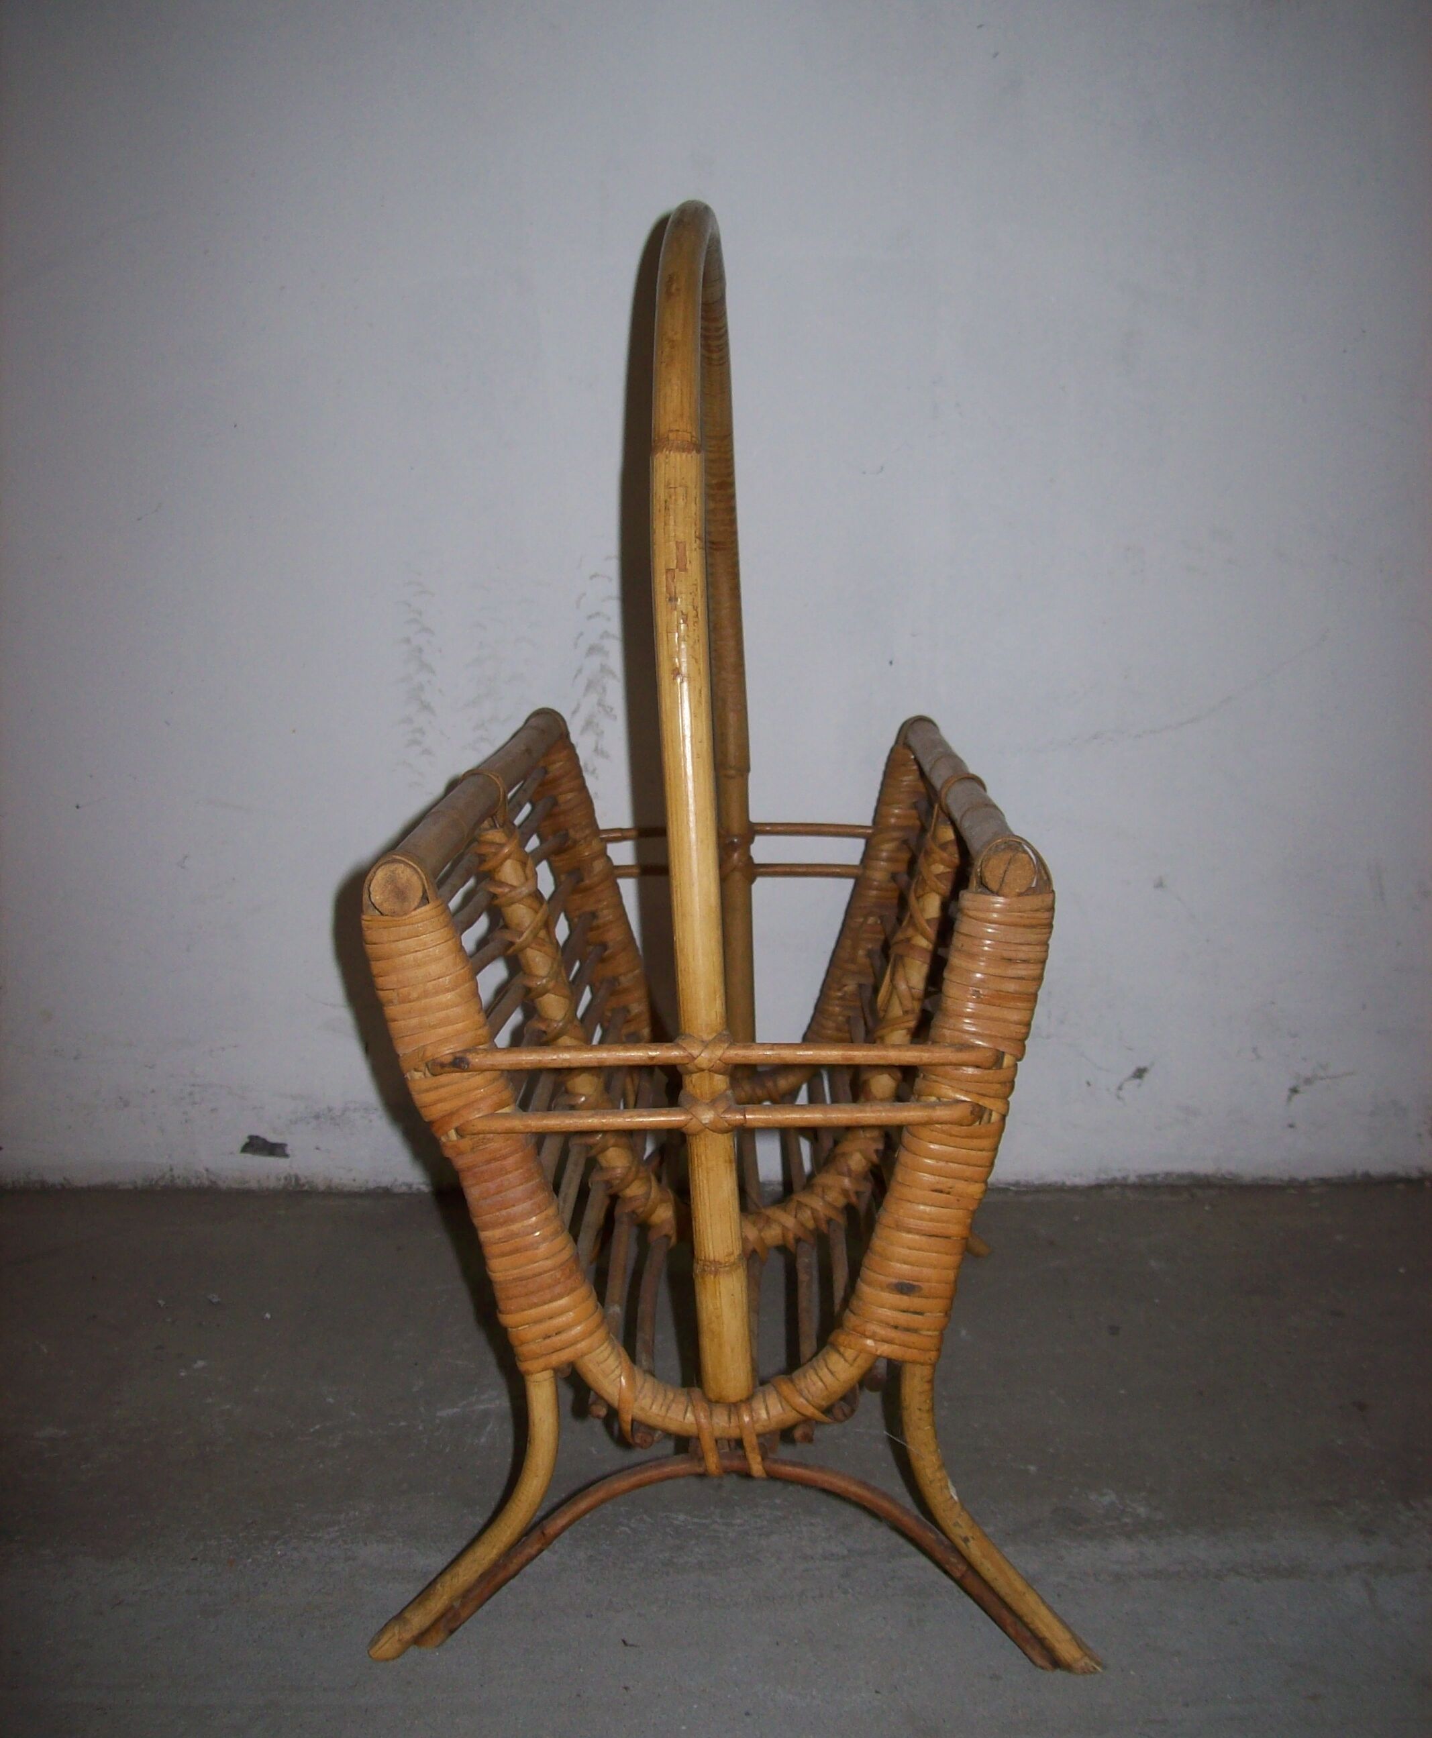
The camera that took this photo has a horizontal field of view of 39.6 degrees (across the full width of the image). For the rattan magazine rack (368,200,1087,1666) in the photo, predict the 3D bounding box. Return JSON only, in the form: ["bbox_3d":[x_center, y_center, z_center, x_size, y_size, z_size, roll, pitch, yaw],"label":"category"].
[{"bbox_3d":[0.004,-0.008,0.863,0.267,0.528,0.439,-2,11,2],"label":"rattan magazine rack"}]

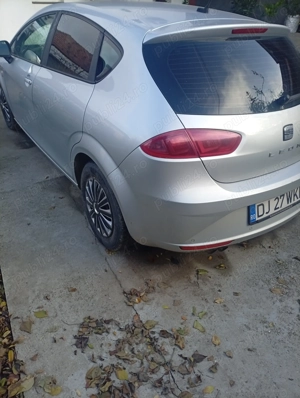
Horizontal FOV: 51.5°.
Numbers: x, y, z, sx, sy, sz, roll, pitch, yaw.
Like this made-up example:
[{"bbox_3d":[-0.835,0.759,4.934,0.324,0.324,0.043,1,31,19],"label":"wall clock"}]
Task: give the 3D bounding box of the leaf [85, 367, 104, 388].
[{"bbox_3d":[-0.255,0.820,1.433,0.074,0.025,0.090,-4,31,-9],"label":"leaf"}]

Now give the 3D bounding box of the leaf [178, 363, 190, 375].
[{"bbox_3d":[0.167,0.825,1.502,0.056,0.015,0.058,-16,38,-28],"label":"leaf"}]

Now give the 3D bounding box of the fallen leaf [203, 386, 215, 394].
[{"bbox_3d":[0.271,0.878,1.431,0.058,0.012,0.028,-20,39,-32],"label":"fallen leaf"}]

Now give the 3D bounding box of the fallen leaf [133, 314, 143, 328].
[{"bbox_3d":[-0.067,0.662,1.691,0.047,0.014,0.084,0,31,-3],"label":"fallen leaf"}]

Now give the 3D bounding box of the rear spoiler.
[{"bbox_3d":[0.508,-0.986,1.816,1.220,0.120,0.250,-18,36,-29],"label":"rear spoiler"}]

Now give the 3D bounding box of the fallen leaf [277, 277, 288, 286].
[{"bbox_3d":[0.862,0.538,2.024,0.059,0.012,0.053,-19,39,-32],"label":"fallen leaf"}]

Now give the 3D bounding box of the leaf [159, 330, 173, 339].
[{"bbox_3d":[0.083,0.719,1.656,0.076,0.018,0.044,1,33,-4],"label":"leaf"}]

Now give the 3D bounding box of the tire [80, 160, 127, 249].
[{"bbox_3d":[-0.274,0.031,2.135,0.205,0.630,0.630,-18,38,-30],"label":"tire"}]

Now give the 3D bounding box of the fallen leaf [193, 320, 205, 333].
[{"bbox_3d":[0.271,0.699,1.712,0.069,0.012,0.050,19,36,23],"label":"fallen leaf"}]

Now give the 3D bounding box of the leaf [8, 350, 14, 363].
[{"bbox_3d":[-0.676,0.768,1.518,0.024,0.012,0.068,-10,33,-19],"label":"leaf"}]

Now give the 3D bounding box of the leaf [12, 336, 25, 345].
[{"bbox_3d":[-0.666,0.712,1.572,0.052,0.014,0.043,-3,31,-8],"label":"leaf"}]

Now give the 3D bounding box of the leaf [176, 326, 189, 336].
[{"bbox_3d":[0.182,0.712,1.680,0.071,0.014,0.046,-12,36,-23],"label":"leaf"}]

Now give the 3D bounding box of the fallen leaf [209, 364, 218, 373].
[{"bbox_3d":[0.306,0.803,1.477,0.050,0.016,0.029,-22,39,-34],"label":"fallen leaf"}]

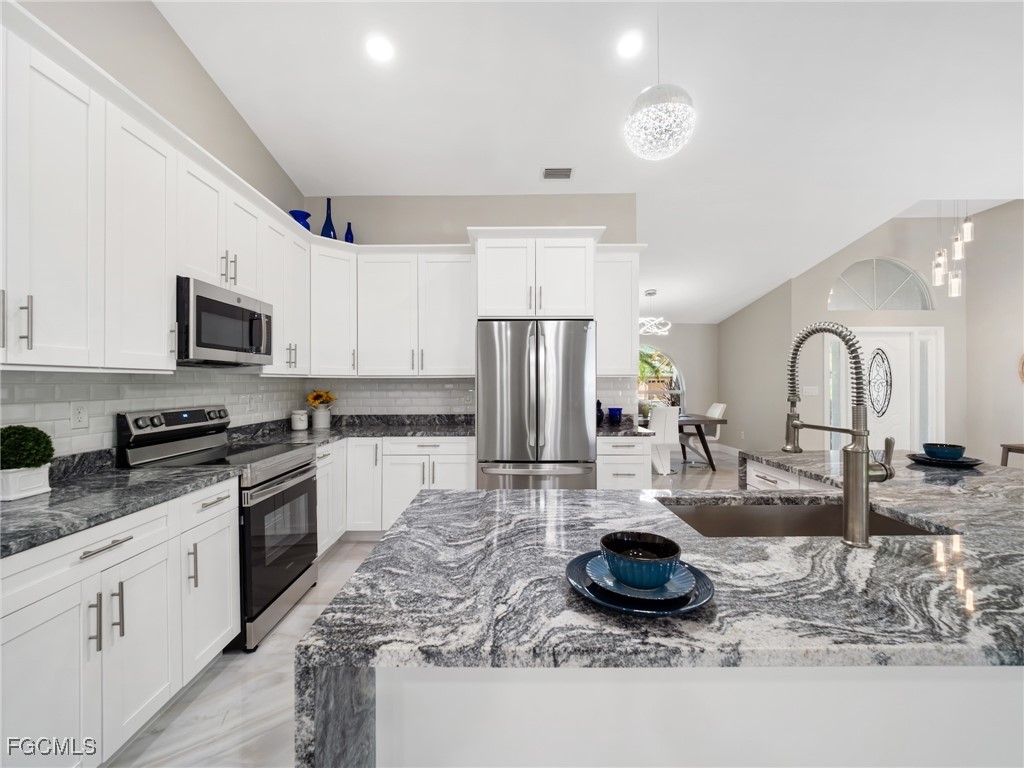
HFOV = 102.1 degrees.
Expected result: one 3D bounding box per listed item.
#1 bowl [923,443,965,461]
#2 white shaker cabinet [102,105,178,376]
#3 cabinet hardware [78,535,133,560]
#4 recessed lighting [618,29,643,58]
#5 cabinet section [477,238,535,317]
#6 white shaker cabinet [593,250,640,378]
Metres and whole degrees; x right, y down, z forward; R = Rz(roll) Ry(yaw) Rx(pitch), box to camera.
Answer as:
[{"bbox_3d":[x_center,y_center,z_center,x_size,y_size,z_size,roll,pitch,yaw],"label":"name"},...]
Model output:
[{"bbox_3d":[2.301,0.358,2.207,0.158,0.067,0.158,0,0,-1],"label":"bowl"},{"bbox_3d":[-1.841,-0.612,1.889,0.315,1.113,0.372,0,0,-1],"label":"white shaker cabinet"},{"bbox_3d":[-1.315,0.532,1.353,0.036,0.013,0.178,0,0,0],"label":"cabinet hardware"},{"bbox_3d":[0.724,-2.091,2.543,0.155,0.030,0.155,0,-12,0],"label":"recessed lighting"},{"bbox_3d":[-0.045,-0.835,3.570,0.460,0.620,0.620,0,0,0],"label":"cabinet section"},{"bbox_3d":[0.902,-0.640,3.878,0.475,1.130,0.320,0,0,-1],"label":"white shaker cabinet"}]

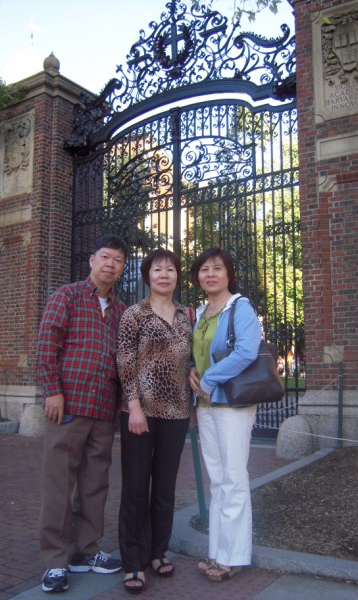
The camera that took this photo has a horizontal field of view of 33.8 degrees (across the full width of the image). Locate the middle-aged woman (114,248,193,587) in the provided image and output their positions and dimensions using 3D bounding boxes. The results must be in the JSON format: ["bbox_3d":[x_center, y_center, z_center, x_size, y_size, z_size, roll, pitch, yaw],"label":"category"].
[{"bbox_3d":[-0.115,0.519,2.886,0.440,1.570,0.360,2,-8,-12],"label":"middle-aged woman"}]

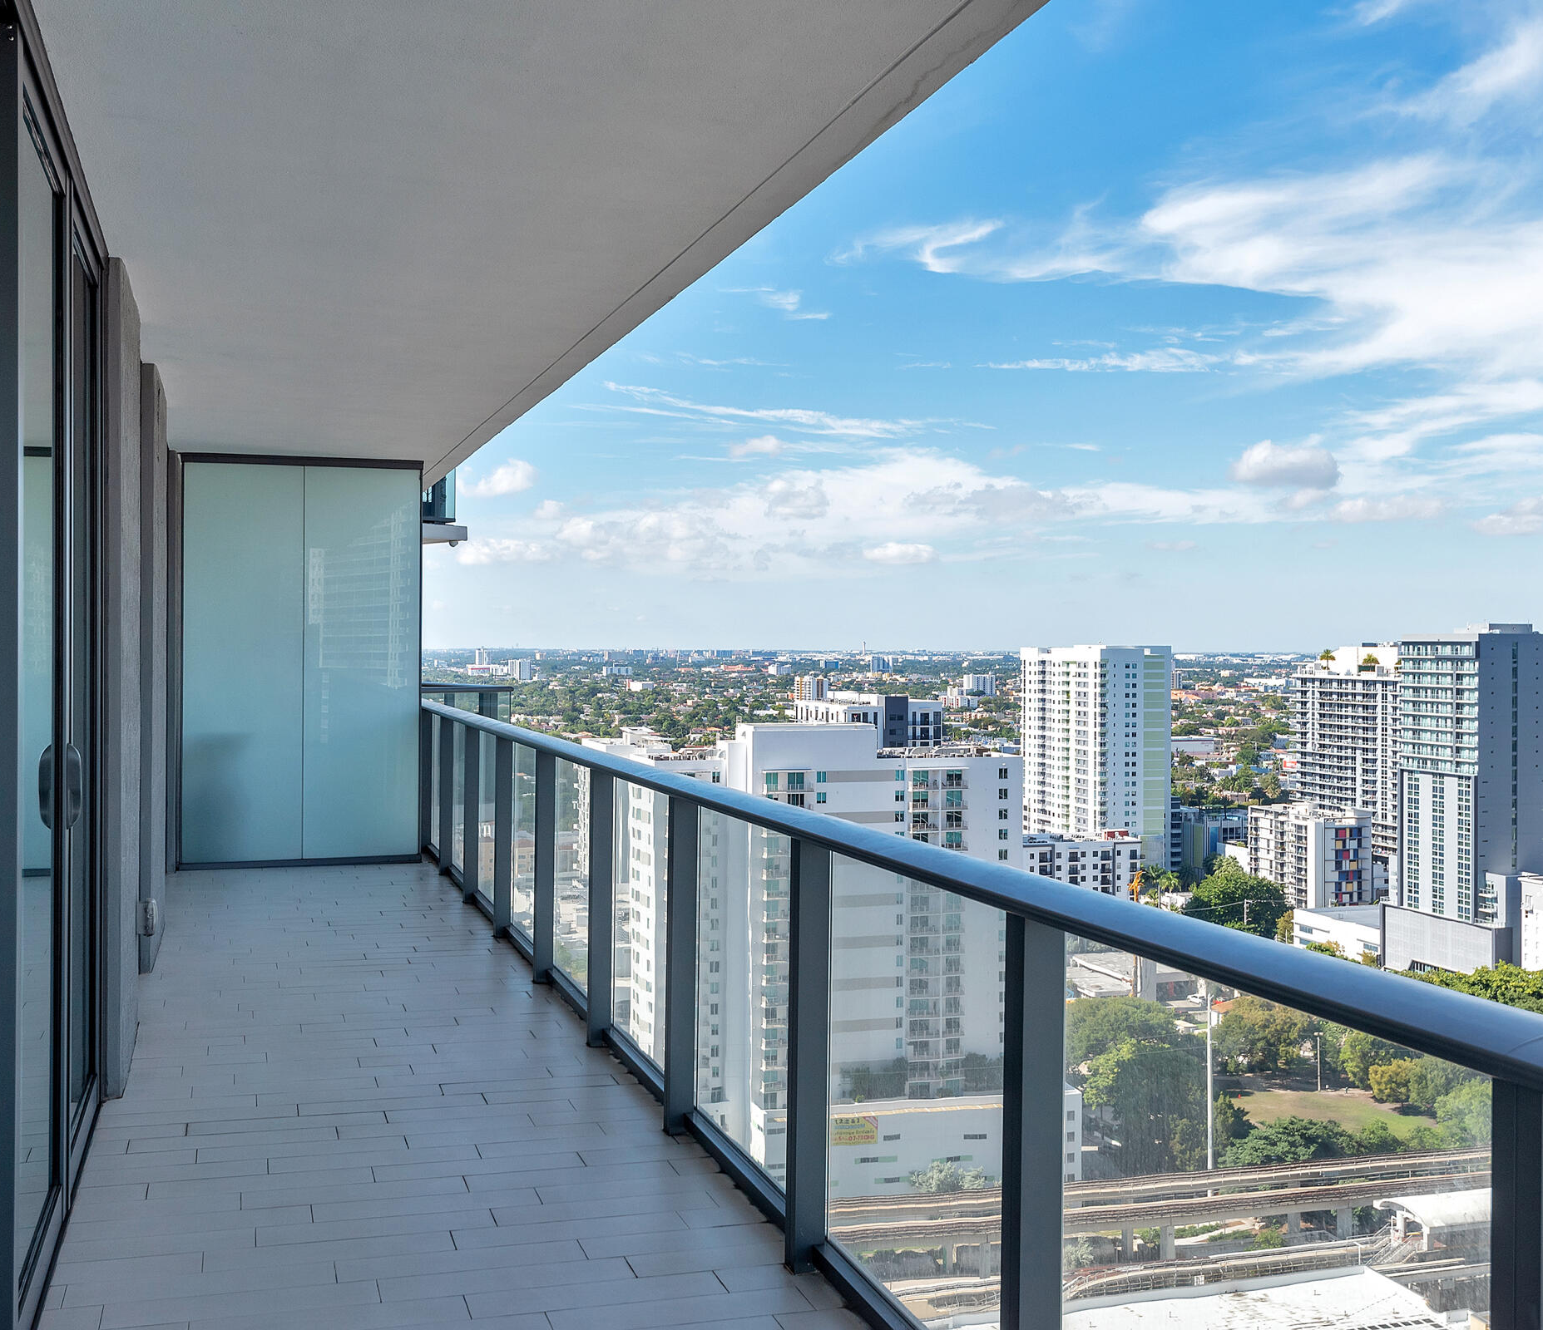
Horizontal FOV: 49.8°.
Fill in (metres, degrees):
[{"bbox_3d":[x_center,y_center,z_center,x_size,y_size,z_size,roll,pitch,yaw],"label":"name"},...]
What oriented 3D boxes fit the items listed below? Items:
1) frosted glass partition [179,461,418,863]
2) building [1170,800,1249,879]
[{"bbox_3d":[-3.155,-0.005,11.205,1.560,2.680,0.060,0,1,-18],"label":"frosted glass partition"},{"bbox_3d":[138.706,53.860,532.083,38.000,20.000,30.000,0,1,-18],"label":"building"}]

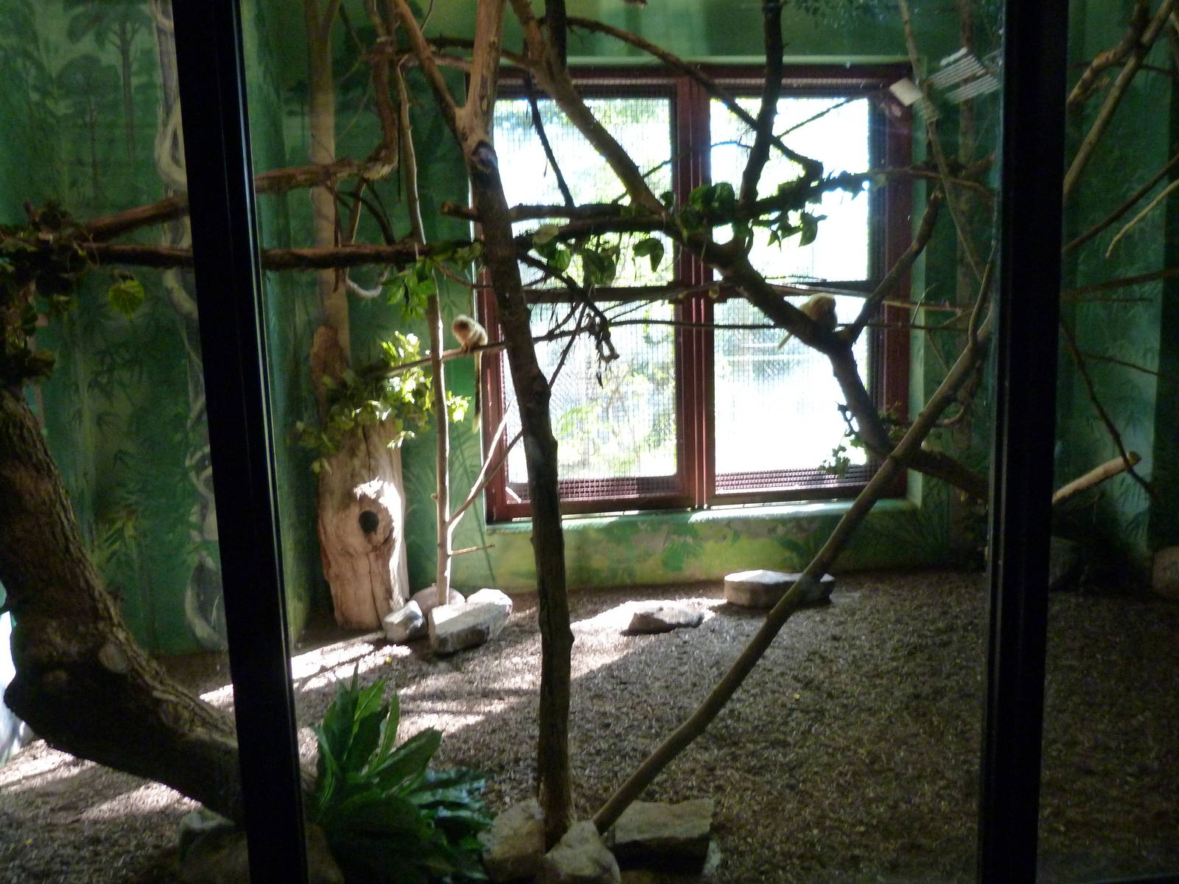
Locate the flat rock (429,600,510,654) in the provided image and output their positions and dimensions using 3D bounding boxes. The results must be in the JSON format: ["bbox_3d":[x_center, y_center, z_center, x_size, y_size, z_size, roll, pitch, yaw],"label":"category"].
[{"bbox_3d":[-0.559,0.840,3.899,0.335,0.120,0.175,-6,8,-35],"label":"flat rock"}]

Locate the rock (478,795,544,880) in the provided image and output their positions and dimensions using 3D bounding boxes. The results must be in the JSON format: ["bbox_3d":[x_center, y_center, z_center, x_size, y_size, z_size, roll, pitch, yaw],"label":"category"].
[{"bbox_3d":[-0.202,1.007,2.168,0.150,0.135,0.145,-3,6,-10],"label":"rock"}]

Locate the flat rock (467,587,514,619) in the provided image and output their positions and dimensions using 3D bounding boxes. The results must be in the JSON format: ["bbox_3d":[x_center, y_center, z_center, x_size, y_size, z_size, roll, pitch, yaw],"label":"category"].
[{"bbox_3d":[-0.479,0.800,4.171,0.205,0.125,0.170,-4,7,-15],"label":"flat rock"}]

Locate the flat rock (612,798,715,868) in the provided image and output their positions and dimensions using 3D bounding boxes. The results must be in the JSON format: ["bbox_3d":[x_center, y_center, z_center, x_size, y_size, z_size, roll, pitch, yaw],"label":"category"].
[{"bbox_3d":[0.189,1.015,2.211,0.230,0.075,0.180,-2,6,0],"label":"flat rock"}]

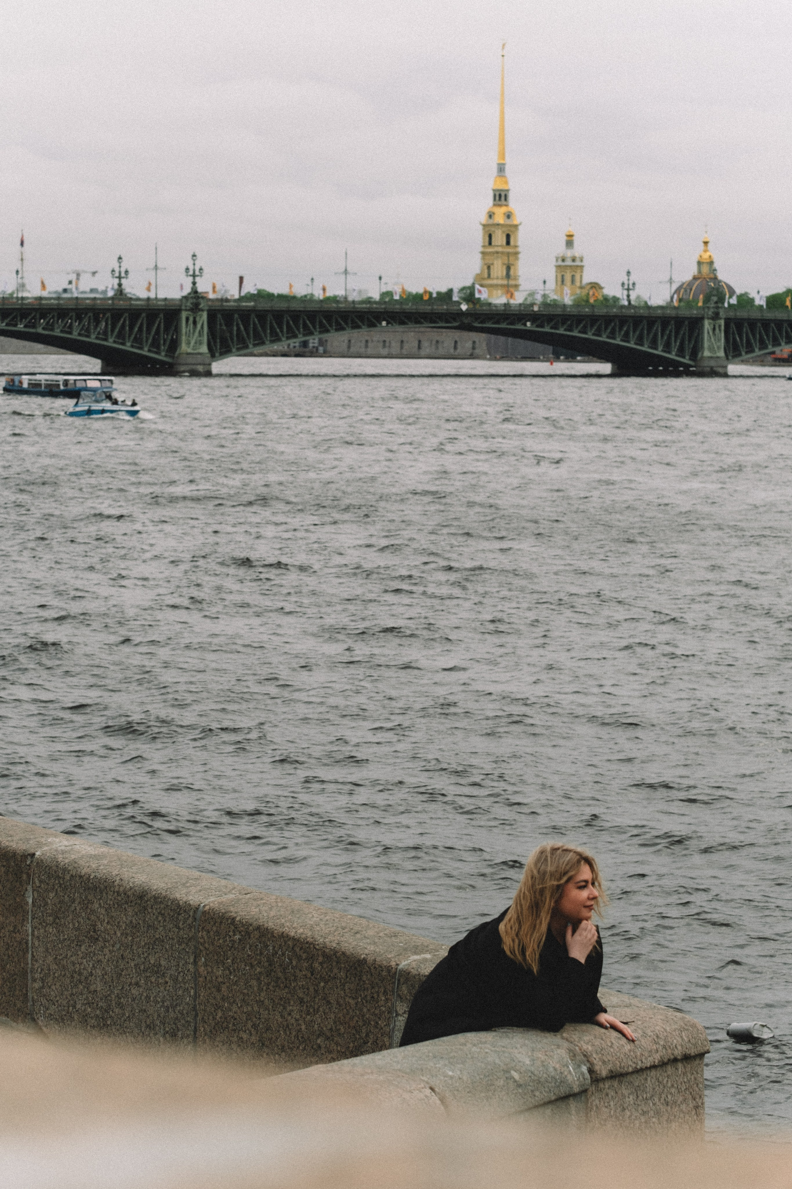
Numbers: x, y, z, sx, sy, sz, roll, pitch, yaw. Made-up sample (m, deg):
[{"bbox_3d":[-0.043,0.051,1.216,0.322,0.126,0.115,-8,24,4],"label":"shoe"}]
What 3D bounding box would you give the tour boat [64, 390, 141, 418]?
[{"bbox_3d":[-22.707,-14.698,211.294,6.000,2.050,2.200,4,6,30],"label":"tour boat"}]

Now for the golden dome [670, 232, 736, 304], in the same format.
[{"bbox_3d":[123.343,-129.970,1097.515,26.000,28.800,26.000,1,5,6],"label":"golden dome"}]

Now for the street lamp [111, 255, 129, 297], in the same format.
[{"bbox_3d":[-44.359,-51.125,440.184,3.000,6.740,1.200,-3,6,-31],"label":"street lamp"}]

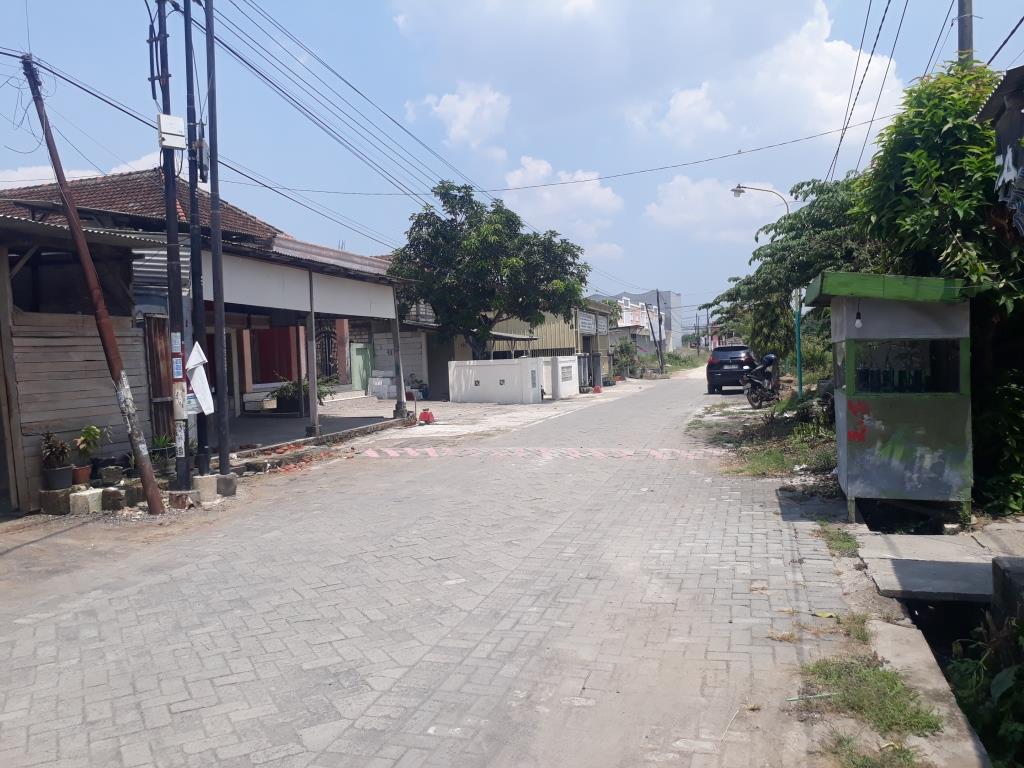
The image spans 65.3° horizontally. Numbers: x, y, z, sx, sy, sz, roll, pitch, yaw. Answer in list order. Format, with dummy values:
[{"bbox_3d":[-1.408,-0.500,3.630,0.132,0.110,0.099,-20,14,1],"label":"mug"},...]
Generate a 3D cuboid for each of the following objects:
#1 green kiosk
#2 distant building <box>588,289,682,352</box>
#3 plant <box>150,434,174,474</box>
[{"bbox_3d":[3.369,0.109,7.258,1.200,2.130,1.500,-1,2,14],"label":"green kiosk"},{"bbox_3d":[20.993,-10.199,138.000,14.500,12.500,18.000,-1,2,17],"label":"distant building"},{"bbox_3d":[-4.376,0.875,10.000,0.320,0.500,0.320,-1,2,16],"label":"plant"}]

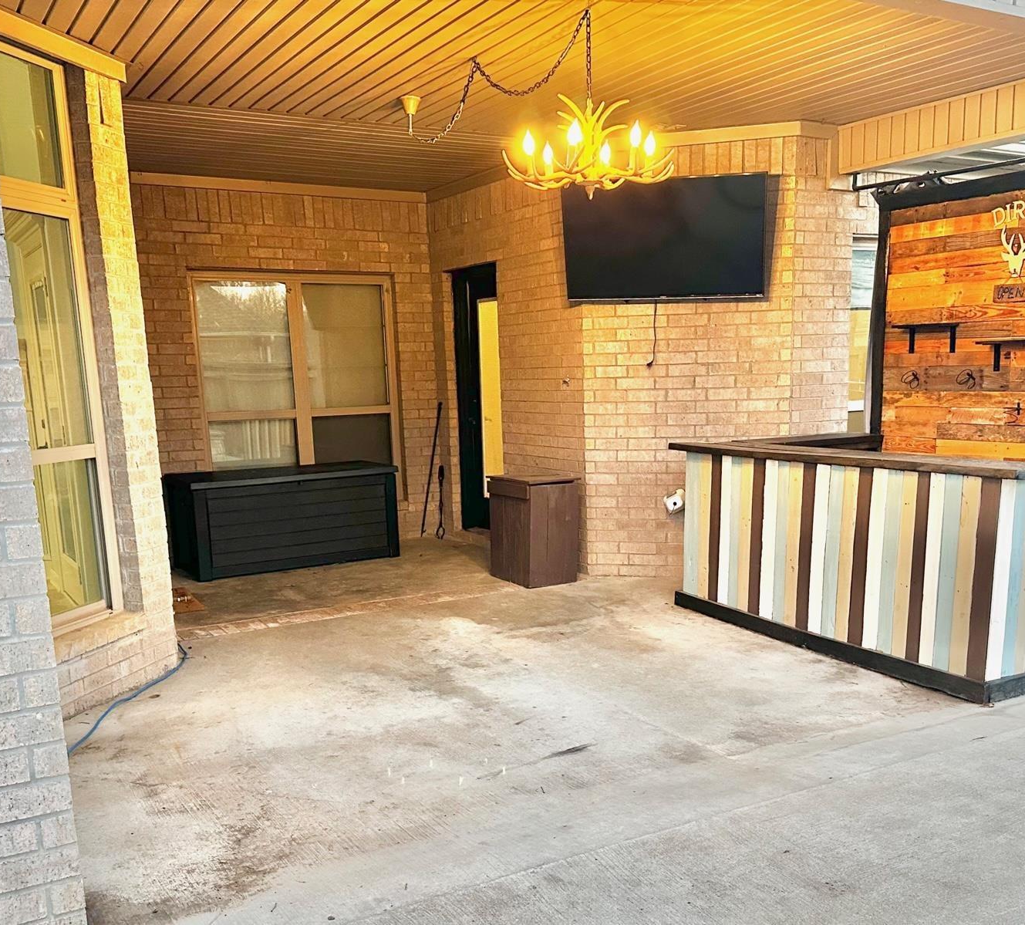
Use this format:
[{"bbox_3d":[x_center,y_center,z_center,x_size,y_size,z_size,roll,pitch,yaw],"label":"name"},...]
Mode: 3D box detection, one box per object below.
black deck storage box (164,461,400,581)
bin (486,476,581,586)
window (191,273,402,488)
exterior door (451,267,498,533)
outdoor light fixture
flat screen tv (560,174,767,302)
[{"bbox_3d":[-1.635,0.380,6.211,1.470,0.650,0.700,-6,9,-31],"label":"black deck storage box"},{"bbox_3d":[0.139,0.445,5.816,0.410,0.690,0.520,-7,9,-33],"label":"bin"},{"bbox_3d":[-1.581,-0.543,6.546,1.576,1.720,0.110,-7,9,-33],"label":"window"},{"bbox_3d":[-0.185,-0.455,6.713,0.120,2.060,0.760,-8,9,-36],"label":"exterior door"},{"bbox_3d":[0.020,-1.377,3.580,0.660,0.700,1.470,-8,10,-38],"label":"outdoor light fixture"},{"bbox_3d":[0.910,-1.350,5.200,1.240,0.710,0.060,0,16,15],"label":"flat screen tv"}]

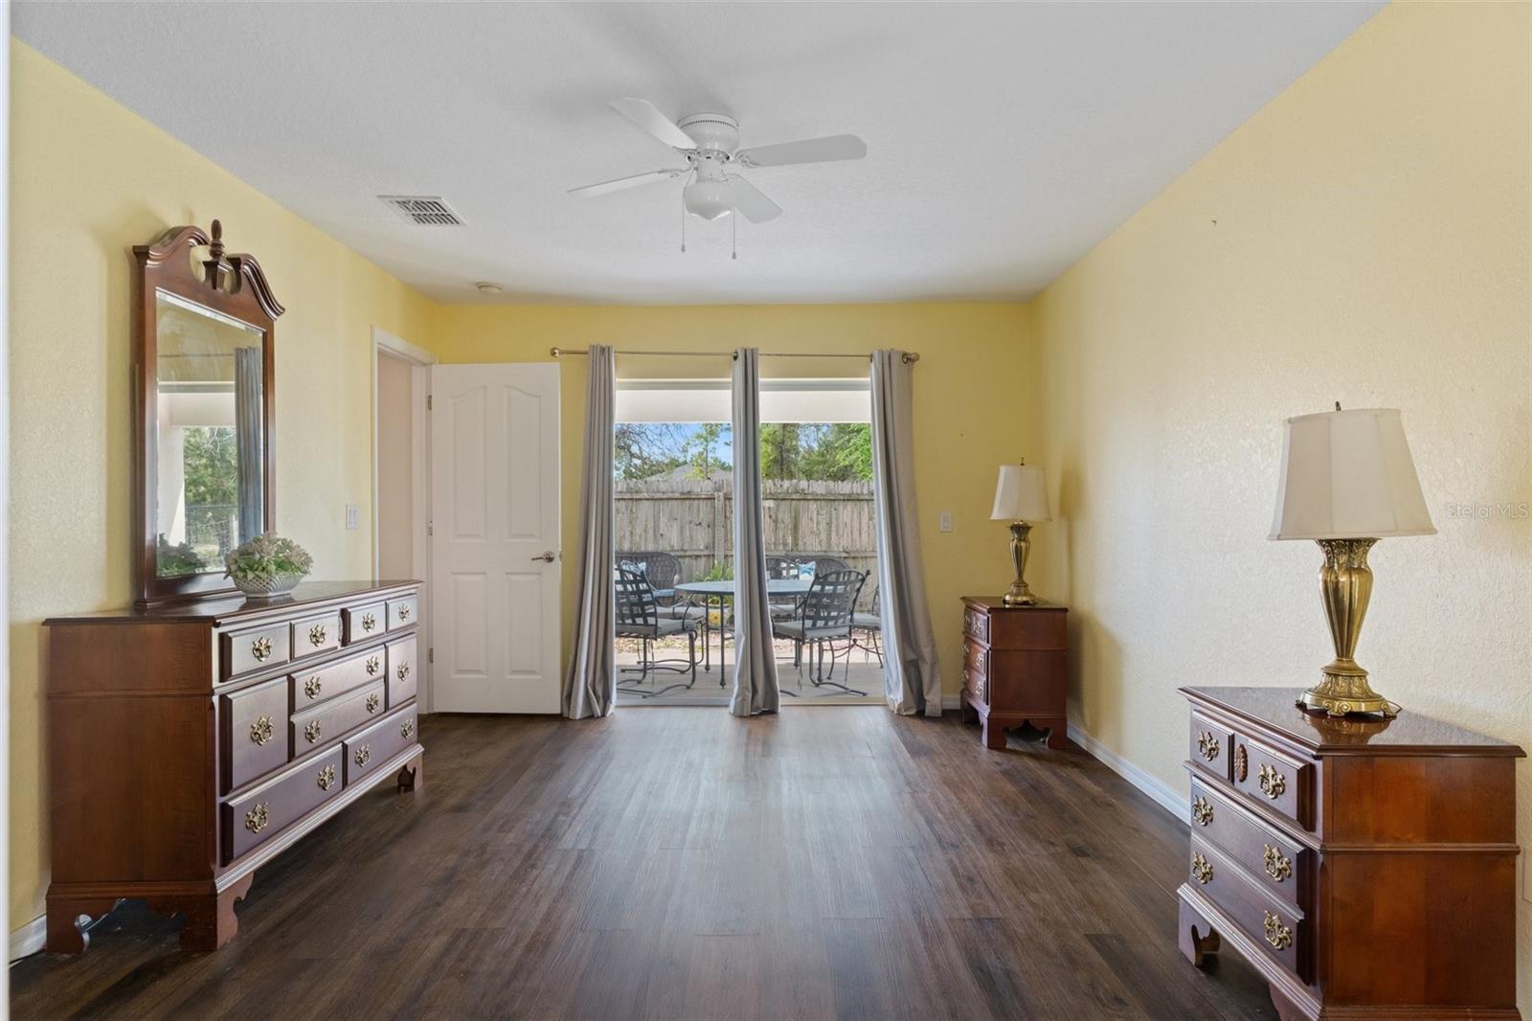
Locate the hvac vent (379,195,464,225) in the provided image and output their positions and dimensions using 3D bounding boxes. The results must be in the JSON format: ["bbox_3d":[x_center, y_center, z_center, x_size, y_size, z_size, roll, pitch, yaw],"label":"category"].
[{"bbox_3d":[-1.435,-1.250,3.745,0.262,0.020,0.355,0,0,0],"label":"hvac vent"}]

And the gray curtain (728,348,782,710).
[{"bbox_3d":[-0.063,0.104,5.200,0.299,2.131,0.160,0,0,0],"label":"gray curtain"}]

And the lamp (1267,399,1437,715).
[{"bbox_3d":[1.395,0.105,2.150,0.335,0.745,0.335,0,0,0],"label":"lamp"}]

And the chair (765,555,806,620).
[{"bbox_3d":[0.030,0.846,7.780,0.600,0.900,0.680,0,0,0],"label":"chair"}]

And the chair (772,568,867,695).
[{"bbox_3d":[0.325,0.842,6.330,0.580,0.900,0.670,0,0,-38],"label":"chair"}]

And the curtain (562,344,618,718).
[{"bbox_3d":[-1.020,0.096,5.180,0.326,2.148,0.160,0,0,0],"label":"curtain"}]

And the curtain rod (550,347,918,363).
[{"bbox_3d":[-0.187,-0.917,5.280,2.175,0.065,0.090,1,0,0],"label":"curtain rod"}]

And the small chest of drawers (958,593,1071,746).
[{"bbox_3d":[1.303,0.841,4.735,0.412,0.714,0.615,0,0,0],"label":"small chest of drawers"}]

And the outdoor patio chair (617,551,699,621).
[{"bbox_3d":[-1.450,0.940,10.400,1.000,0.930,0.780,0,0,-12],"label":"outdoor patio chair"}]

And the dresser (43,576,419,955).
[{"bbox_3d":[-1.702,0.746,3.110,0.468,0.895,1.440,0,0,0],"label":"dresser"}]

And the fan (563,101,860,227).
[{"bbox_3d":[-0.186,-1.098,2.920,1.030,0.300,1.030,0,0,0],"label":"fan"}]

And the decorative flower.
[{"bbox_3d":[-1.762,0.176,3.170,0.280,0.200,0.300,0,0,0],"label":"decorative flower"}]

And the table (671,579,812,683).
[{"bbox_3d":[-0.030,0.970,7.270,1.360,0.727,1.340,0,0,0],"label":"table"}]

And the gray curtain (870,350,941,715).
[{"bbox_3d":[0.818,0.110,5.200,0.418,2.121,0.160,0,0,0],"label":"gray curtain"}]

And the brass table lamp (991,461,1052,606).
[{"bbox_3d":[1.356,0.105,4.740,0.325,0.757,0.325,0,0,0],"label":"brass table lamp"}]

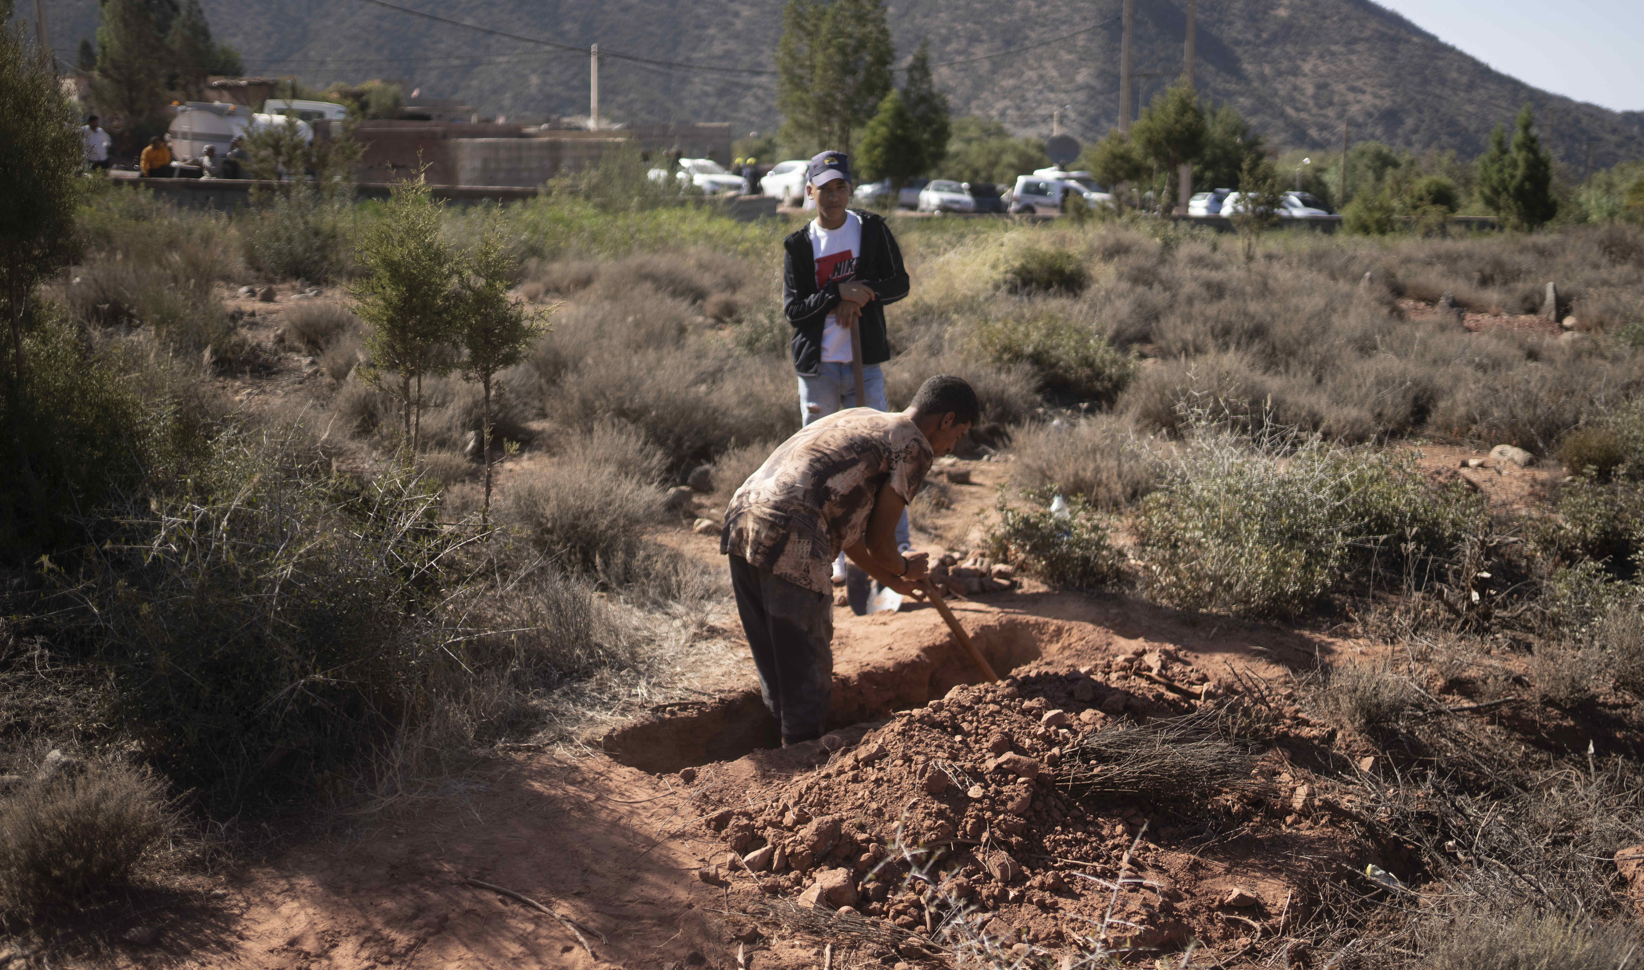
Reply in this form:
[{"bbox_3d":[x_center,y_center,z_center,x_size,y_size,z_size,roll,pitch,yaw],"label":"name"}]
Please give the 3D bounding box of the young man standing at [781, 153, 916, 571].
[{"bbox_3d":[0.106,-0.474,6.503,0.540,1.742,0.440,0,11,0],"label":"young man standing"}]

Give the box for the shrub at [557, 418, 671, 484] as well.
[{"bbox_3d":[-1.059,-0.116,8.062,0.580,0.395,0.550,0,11,0],"label":"shrub"}]

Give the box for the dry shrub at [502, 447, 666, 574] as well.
[{"bbox_3d":[-1.050,0.101,7.041,0.680,0.540,0.620,0,10,0],"label":"dry shrub"}]

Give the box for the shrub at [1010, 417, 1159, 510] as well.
[{"bbox_3d":[1.344,-0.105,8.239,0.730,0.500,0.650,0,10,0],"label":"shrub"}]

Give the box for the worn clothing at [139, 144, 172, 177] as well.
[{"bbox_3d":[-11.641,-5.670,27.936,0.520,0.580,0.380,-5,11,-26],"label":"worn clothing"}]

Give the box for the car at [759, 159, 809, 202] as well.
[{"bbox_3d":[-0.832,-10.002,53.067,1.800,1.600,4.300,-4,11,-23],"label":"car"}]

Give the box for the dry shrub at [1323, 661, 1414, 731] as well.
[{"bbox_3d":[1.707,0.641,4.963,0.280,0.179,0.260,0,11,0],"label":"dry shrub"}]

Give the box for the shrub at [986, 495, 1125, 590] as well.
[{"bbox_3d":[0.977,0.215,6.667,0.560,0.341,0.500,0,11,0],"label":"shrub"}]

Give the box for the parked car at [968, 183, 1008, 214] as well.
[{"bbox_3d":[6.599,-11.796,65.954,1.780,1.500,4.200,-2,10,-10],"label":"parked car"}]

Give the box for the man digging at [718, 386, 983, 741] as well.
[{"bbox_3d":[0.072,0.309,4.853,0.720,1.250,0.480,-4,11,-22],"label":"man digging"}]

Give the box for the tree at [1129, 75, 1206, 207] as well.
[{"bbox_3d":[12.336,-12.004,56.544,2.700,4.758,2.600,0,11,0],"label":"tree"}]

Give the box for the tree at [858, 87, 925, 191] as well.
[{"bbox_3d":[2.881,-13.817,65.550,2.800,4.693,2.700,0,11,0],"label":"tree"}]

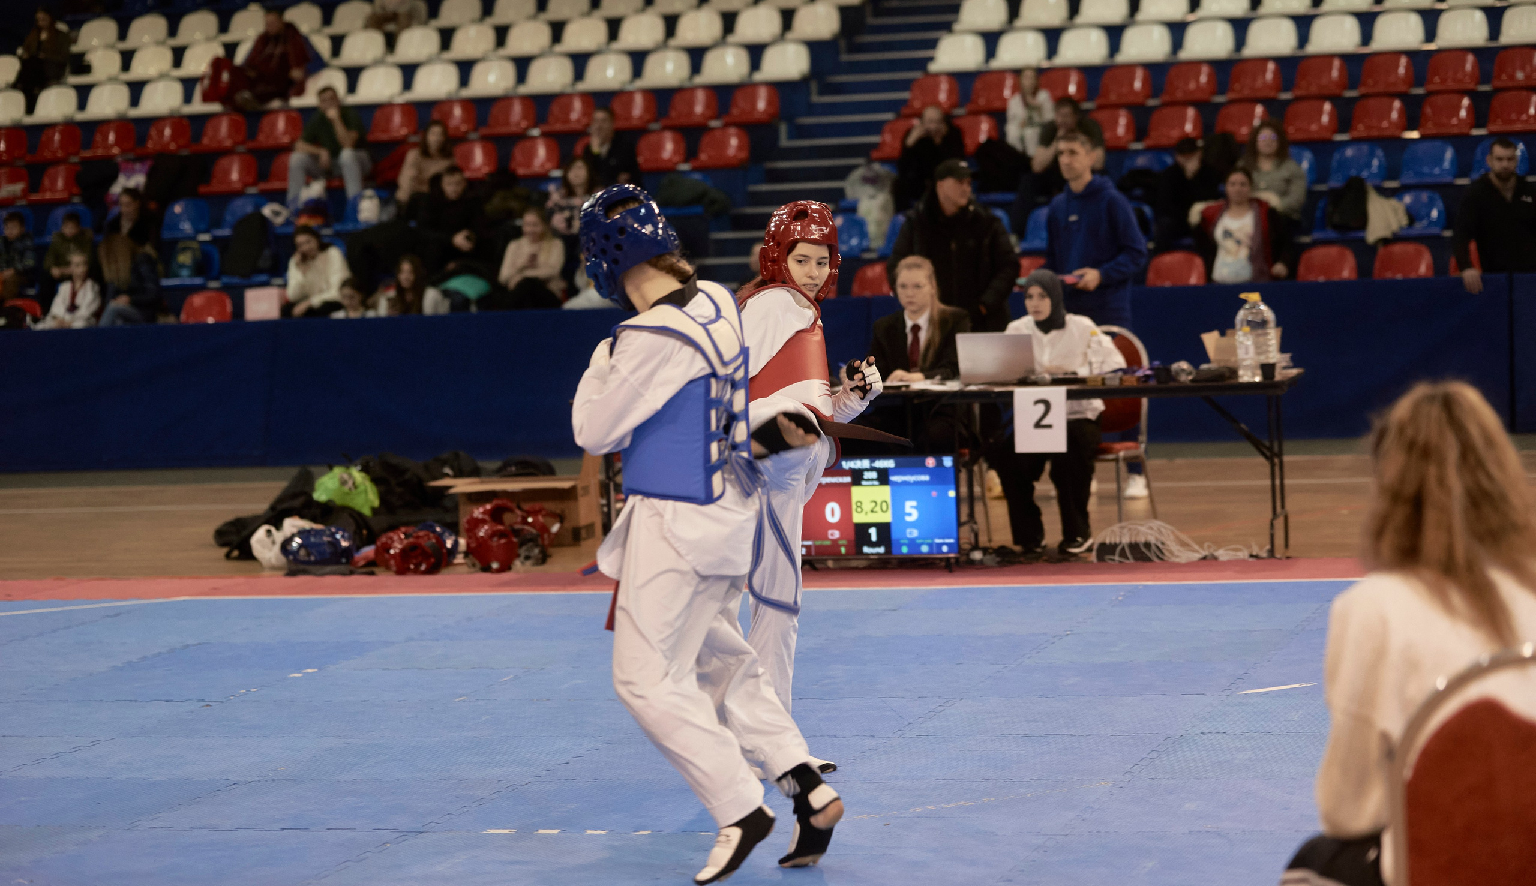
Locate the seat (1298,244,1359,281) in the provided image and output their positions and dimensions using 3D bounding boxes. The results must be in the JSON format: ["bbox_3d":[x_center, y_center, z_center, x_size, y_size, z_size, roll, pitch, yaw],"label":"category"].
[{"bbox_3d":[3.249,-1.012,22.419,0.360,0.287,0.330,-2,4,16],"label":"seat"}]

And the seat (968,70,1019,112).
[{"bbox_3d":[1.742,-2.699,29.510,0.390,0.310,0.370,-1,4,16],"label":"seat"}]

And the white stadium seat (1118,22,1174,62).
[{"bbox_3d":[2.637,-2.822,27.043,0.360,0.287,0.330,-2,4,16],"label":"white stadium seat"}]

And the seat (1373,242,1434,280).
[{"bbox_3d":[4.017,-1.118,24.277,0.400,0.330,0.390,-1,4,15],"label":"seat"}]

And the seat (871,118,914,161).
[{"bbox_3d":[0.956,-2.222,28.072,0.400,0.330,0.390,-1,4,15],"label":"seat"}]

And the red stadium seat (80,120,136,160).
[{"bbox_3d":[-5.197,-2.388,30.243,0.400,0.310,0.350,-2,4,15],"label":"red stadium seat"}]

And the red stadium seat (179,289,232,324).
[{"bbox_3d":[-3.640,-0.828,24.352,0.360,0.287,0.330,-2,4,16],"label":"red stadium seat"}]

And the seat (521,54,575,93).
[{"bbox_3d":[-1.732,-2.905,30.218,0.400,0.310,0.350,-2,4,15],"label":"seat"}]

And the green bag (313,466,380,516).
[{"bbox_3d":[-1.922,0.221,17.500,0.310,0.220,0.250,-1,3,15],"label":"green bag"}]

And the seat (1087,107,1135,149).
[{"bbox_3d":[2.430,-2.253,27.632,0.395,0.310,0.380,-1,3,15],"label":"seat"}]

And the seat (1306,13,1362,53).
[{"bbox_3d":[4.381,-3.170,29.738,0.390,0.310,0.370,-1,4,16],"label":"seat"}]

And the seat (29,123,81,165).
[{"bbox_3d":[-5.574,-2.318,29.795,0.400,0.300,0.380,-2,4,15],"label":"seat"}]

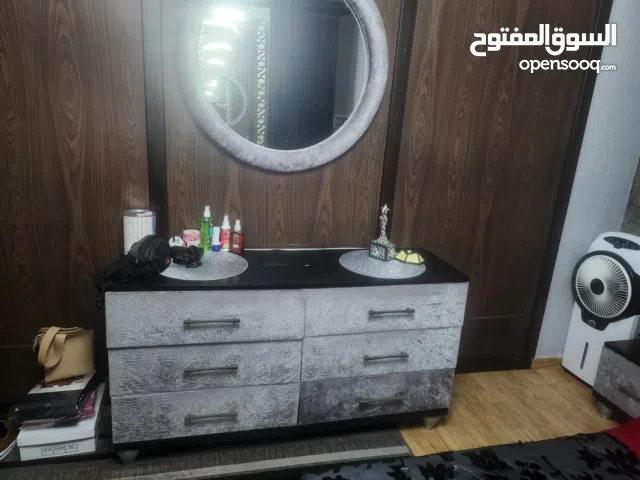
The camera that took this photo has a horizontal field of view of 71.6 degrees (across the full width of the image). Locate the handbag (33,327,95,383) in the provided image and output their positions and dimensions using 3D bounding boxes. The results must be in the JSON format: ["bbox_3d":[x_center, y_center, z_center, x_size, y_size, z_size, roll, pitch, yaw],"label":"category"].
[{"bbox_3d":[-1.113,0.480,1.944,0.218,0.212,0.117,-4,17,-27],"label":"handbag"}]

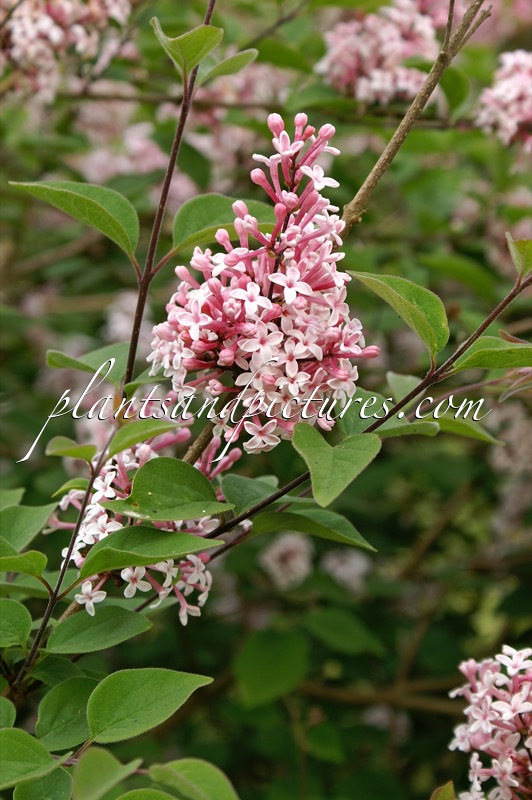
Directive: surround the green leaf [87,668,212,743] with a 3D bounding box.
[{"bbox_3d":[-0.034,0.086,0.570,0.037,0.005,0.019,-25,51,-4],"label":"green leaf"}]

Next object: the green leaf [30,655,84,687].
[{"bbox_3d":[-0.063,0.083,0.610,0.020,0.004,0.013,-3,39,-9],"label":"green leaf"}]

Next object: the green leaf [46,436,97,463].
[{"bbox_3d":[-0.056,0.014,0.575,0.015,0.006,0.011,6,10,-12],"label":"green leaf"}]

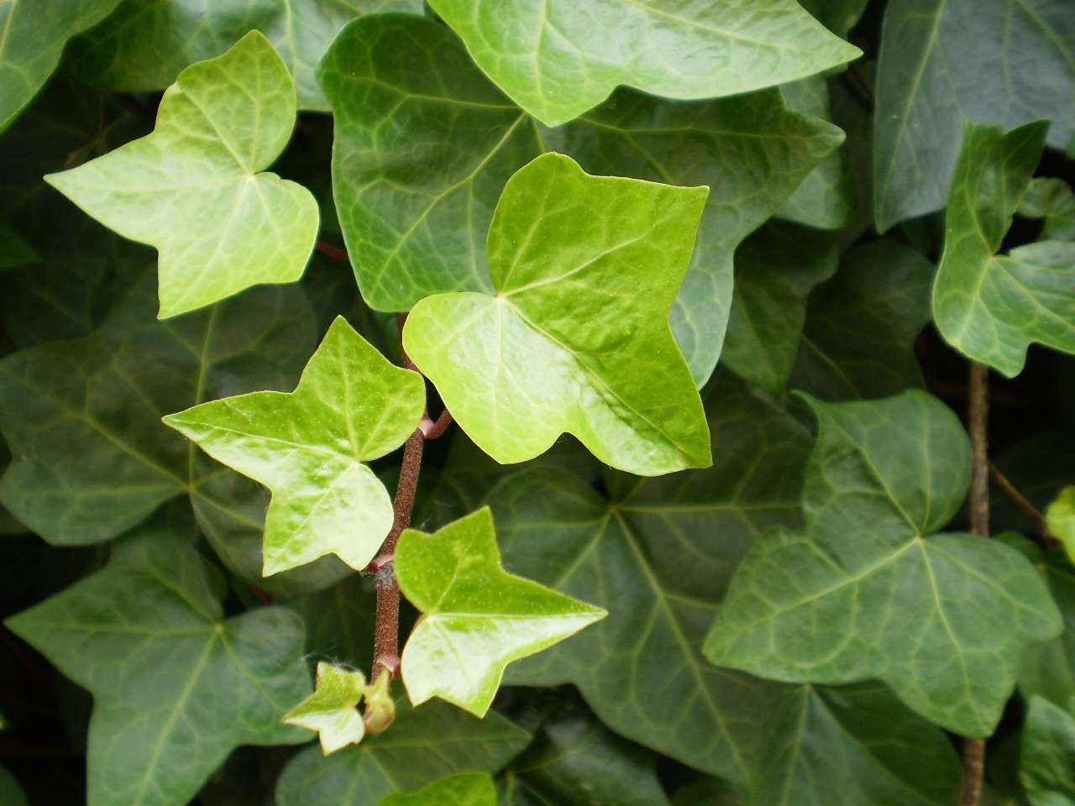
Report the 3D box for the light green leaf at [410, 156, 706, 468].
[{"bbox_3d":[0.004,-0.017,0.245,0.058,0.061,0.015,0,-22,3],"label":"light green leaf"}]

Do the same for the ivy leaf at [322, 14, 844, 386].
[{"bbox_3d":[0.010,-0.044,0.280,0.112,0.080,0.019,0,-20,0],"label":"ivy leaf"}]

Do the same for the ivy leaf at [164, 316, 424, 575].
[{"bbox_3d":[-0.047,0.008,0.250,0.050,0.050,0.012,0,-25,5],"label":"ivy leaf"}]

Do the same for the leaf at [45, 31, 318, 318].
[{"bbox_3d":[-0.070,-0.045,0.255,0.053,0.056,0.012,0,-22,3],"label":"leaf"}]

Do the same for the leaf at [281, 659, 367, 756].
[{"bbox_3d":[-0.041,0.059,0.250,0.016,0.018,0.005,0,-22,5],"label":"leaf"}]

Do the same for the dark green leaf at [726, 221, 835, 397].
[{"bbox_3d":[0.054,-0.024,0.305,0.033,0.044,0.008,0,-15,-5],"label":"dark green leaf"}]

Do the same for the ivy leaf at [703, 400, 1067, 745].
[{"bbox_3d":[0.078,0.036,0.295,0.081,0.078,0.017,0,-20,0],"label":"ivy leaf"}]

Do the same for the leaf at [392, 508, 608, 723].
[{"bbox_3d":[-0.007,0.040,0.250,0.041,0.040,0.011,0,-24,-5],"label":"leaf"}]

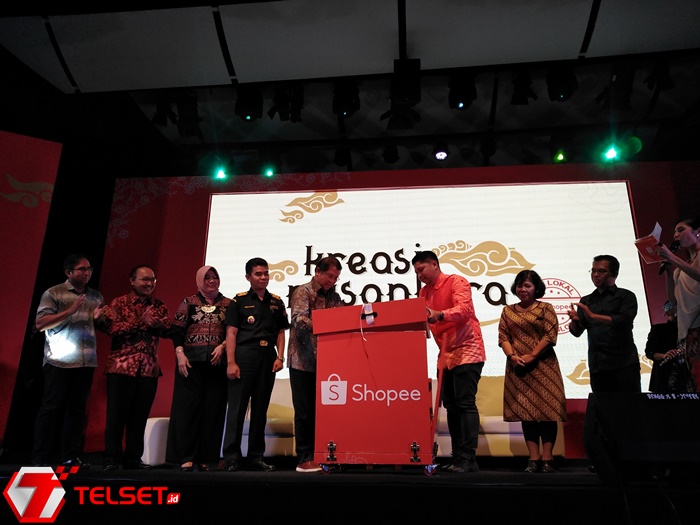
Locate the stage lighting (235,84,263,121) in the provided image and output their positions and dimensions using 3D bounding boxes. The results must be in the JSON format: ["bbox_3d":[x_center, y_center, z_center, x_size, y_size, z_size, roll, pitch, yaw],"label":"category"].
[{"bbox_3d":[-1.330,-2.102,6.914,0.319,0.369,0.285,-1,-18,5],"label":"stage lighting"}]

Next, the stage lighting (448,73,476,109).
[{"bbox_3d":[1.299,-1.986,6.071,0.310,0.370,0.250,-1,-19,5],"label":"stage lighting"}]

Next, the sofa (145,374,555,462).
[{"bbox_3d":[0.048,1.513,5.114,3.700,0.850,0.920,0,-19,1],"label":"sofa"}]

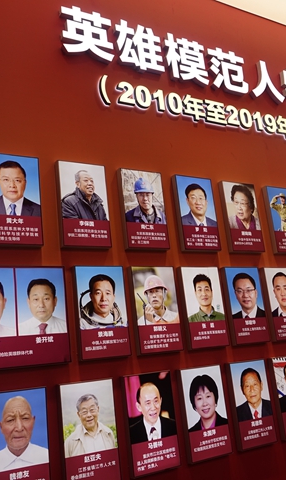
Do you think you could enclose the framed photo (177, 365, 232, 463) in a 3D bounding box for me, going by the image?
[{"bbox_3d":[0.330,0.929,2.604,0.273,0.460,0.039,2,-15,-30],"label":"framed photo"}]

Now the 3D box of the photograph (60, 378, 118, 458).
[{"bbox_3d":[-0.327,1.053,2.856,0.339,0.400,0.048,2,-16,-30],"label":"photograph"}]

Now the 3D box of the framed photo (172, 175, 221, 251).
[{"bbox_3d":[0.323,-0.158,2.919,0.273,0.460,0.039,2,-15,-30],"label":"framed photo"}]

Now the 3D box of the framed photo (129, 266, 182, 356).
[{"bbox_3d":[0.091,0.474,3.277,0.339,0.580,0.048,2,-16,-30],"label":"framed photo"}]

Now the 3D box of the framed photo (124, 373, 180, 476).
[{"bbox_3d":[0.036,0.918,2.435,0.273,0.460,0.039,2,-15,-30],"label":"framed photo"}]

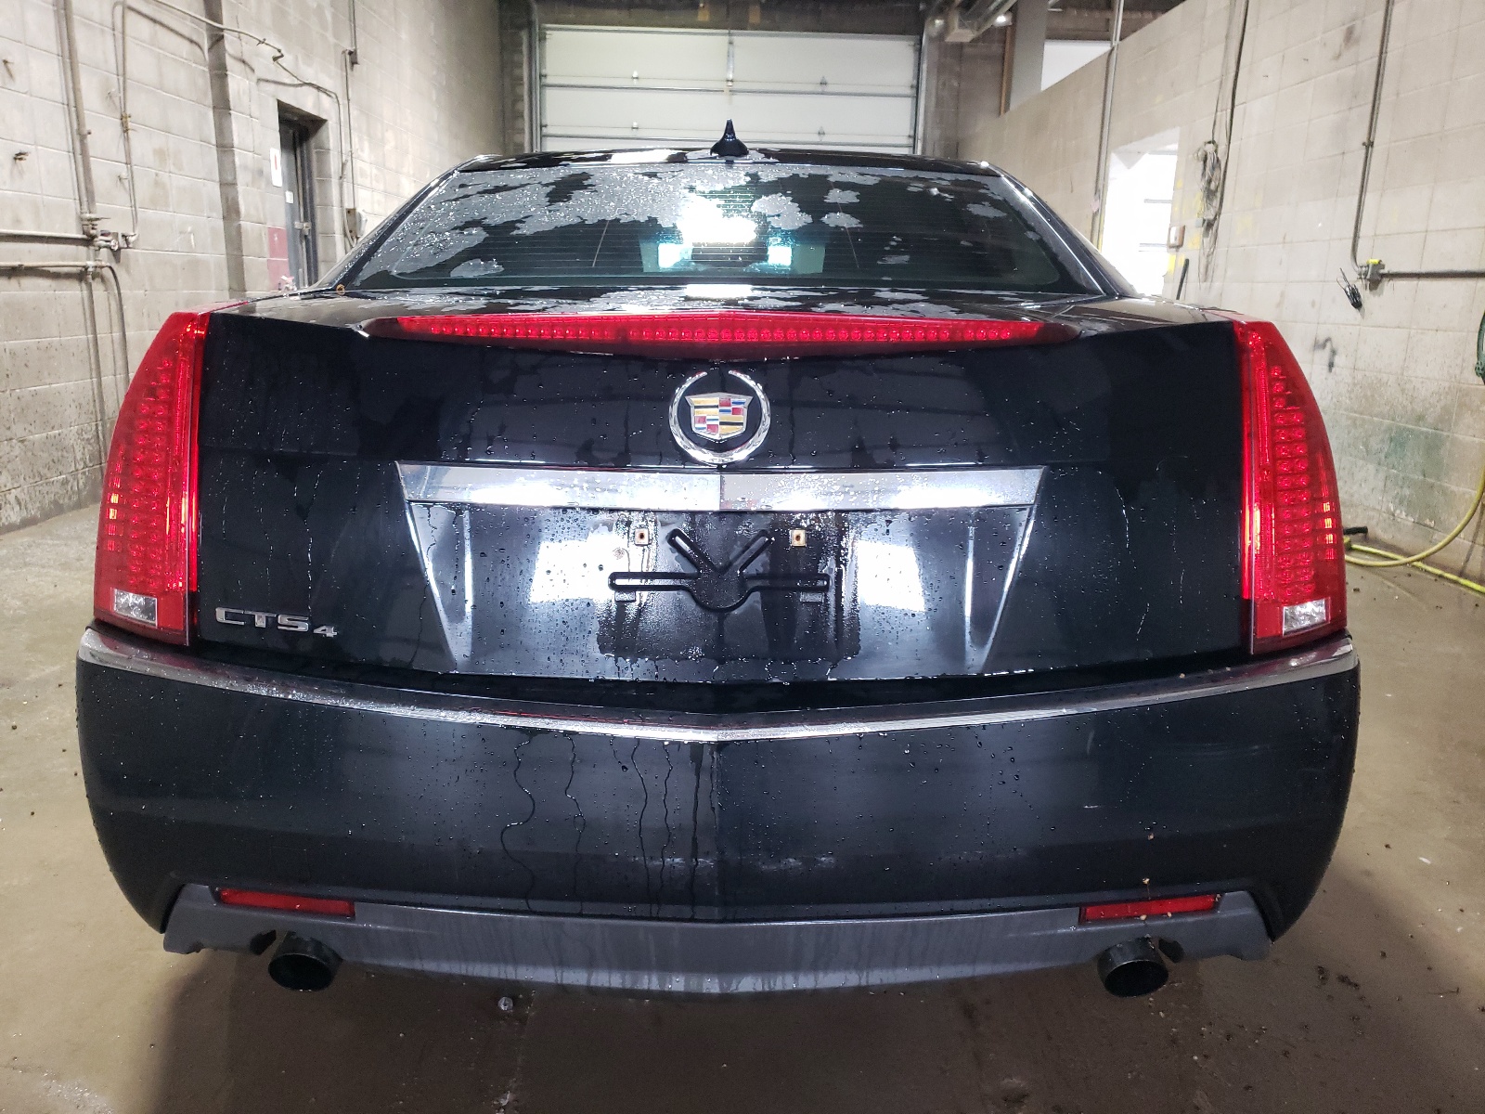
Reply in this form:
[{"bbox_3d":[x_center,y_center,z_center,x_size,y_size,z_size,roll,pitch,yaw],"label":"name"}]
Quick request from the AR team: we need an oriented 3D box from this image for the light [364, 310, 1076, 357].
[{"bbox_3d":[-0.023,-0.252,1.244,0.790,0.052,0.090,0,14,-1],"label":"light"}]

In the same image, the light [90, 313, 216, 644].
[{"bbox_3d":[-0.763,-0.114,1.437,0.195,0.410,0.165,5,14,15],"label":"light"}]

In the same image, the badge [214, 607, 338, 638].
[{"bbox_3d":[-0.566,0.080,1.365,0.165,0.025,0.010,4,14,13],"label":"badge"}]

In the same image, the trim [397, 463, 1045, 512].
[{"bbox_3d":[-0.027,-0.079,1.245,0.725,0.048,0.055,0,14,-1],"label":"trim"}]

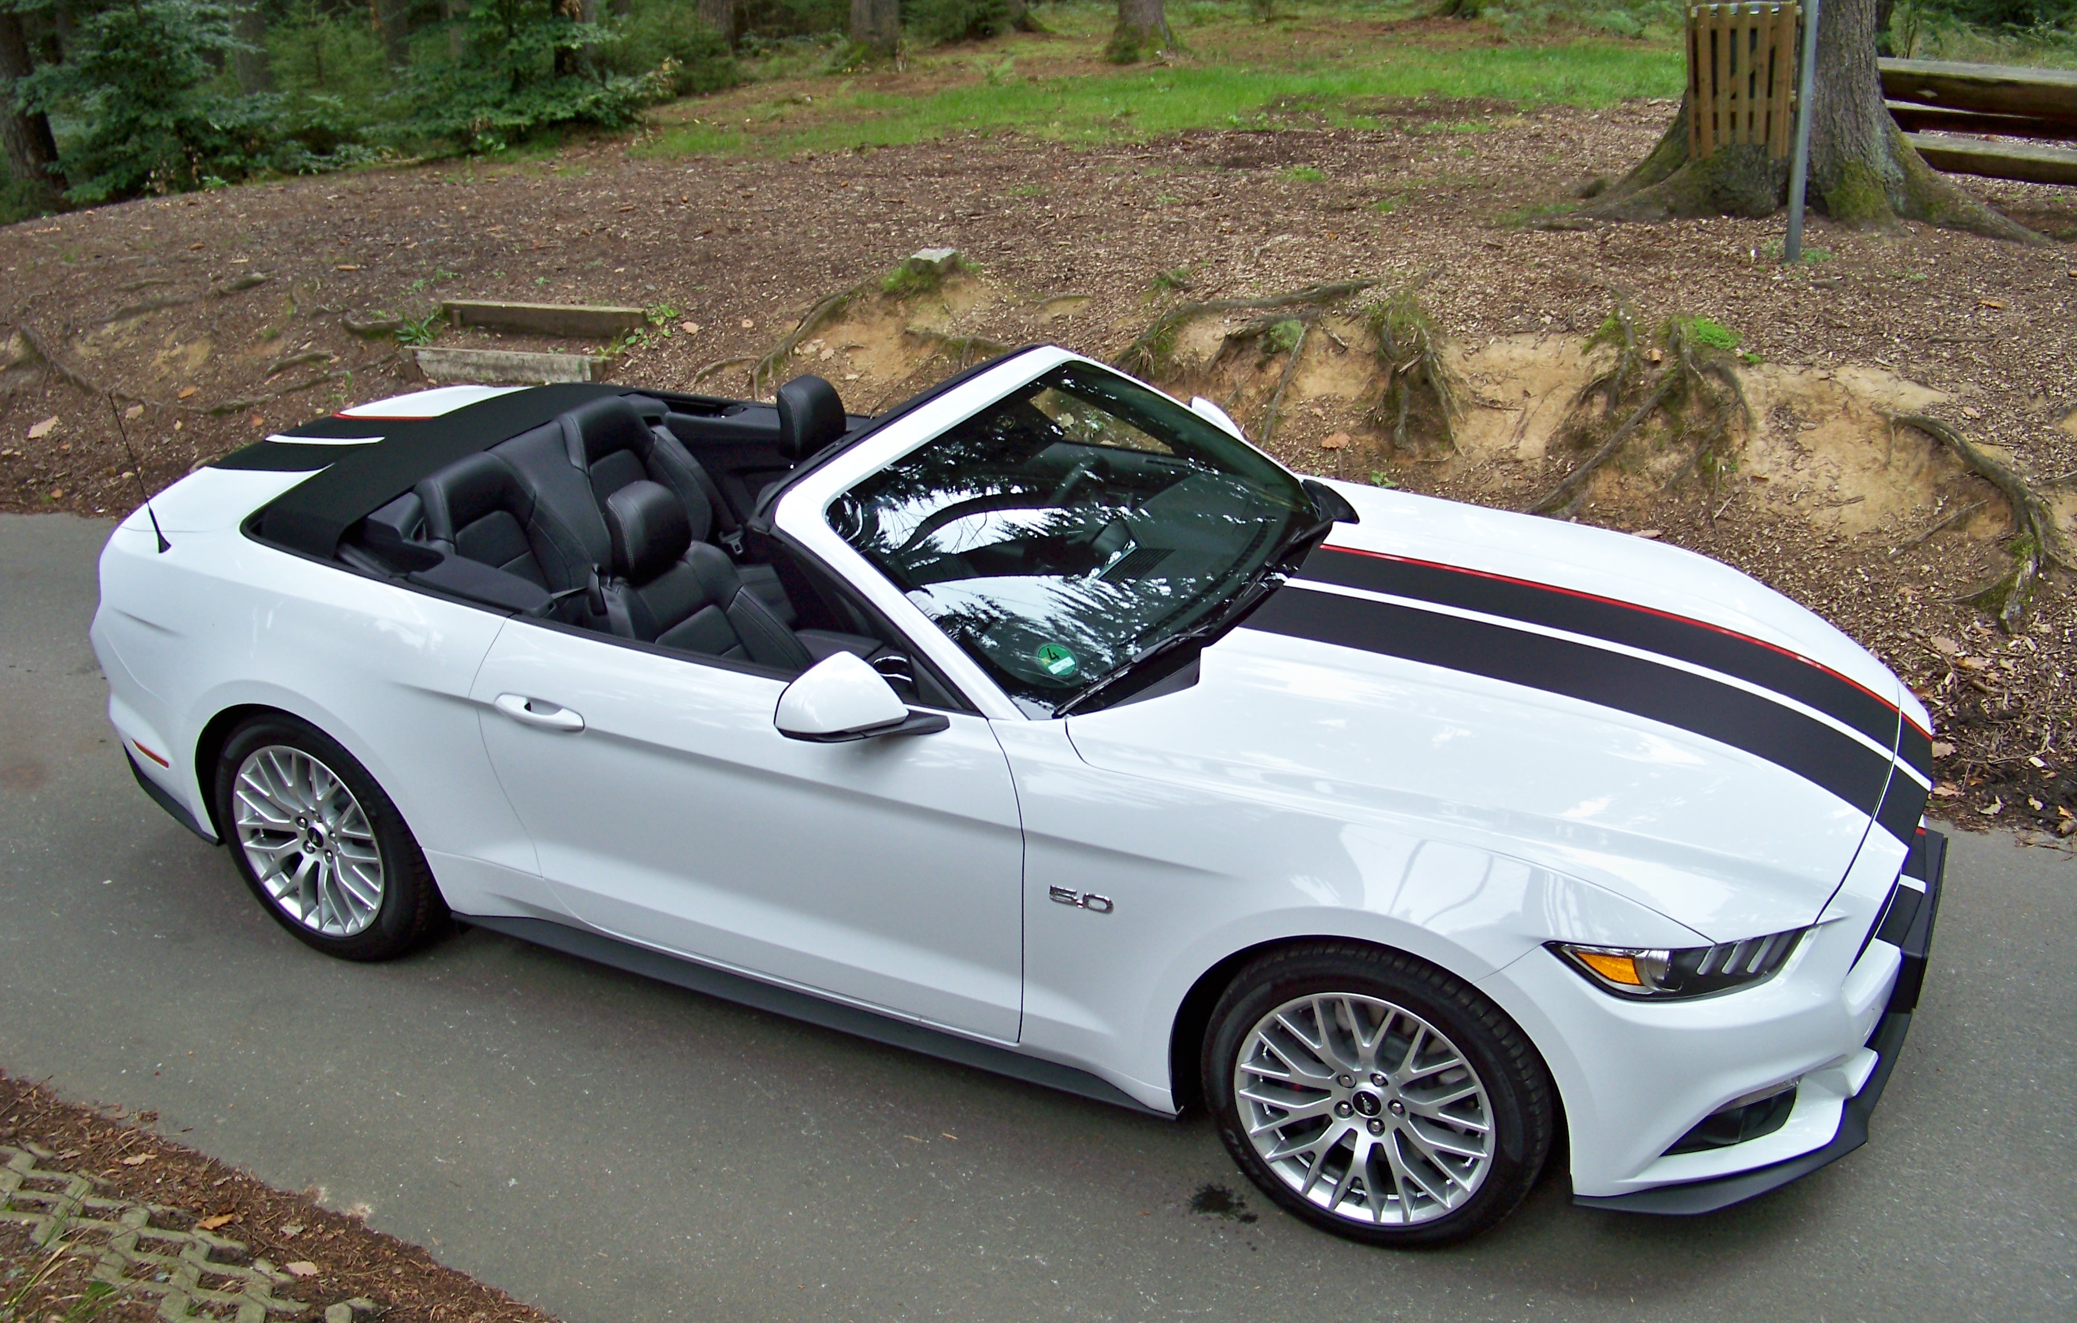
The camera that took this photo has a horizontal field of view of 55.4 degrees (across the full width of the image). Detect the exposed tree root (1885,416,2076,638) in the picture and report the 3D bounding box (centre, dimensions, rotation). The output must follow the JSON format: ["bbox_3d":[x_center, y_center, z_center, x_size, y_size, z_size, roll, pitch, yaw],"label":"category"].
[{"bbox_3d":[2.836,-0.433,6.028,0.540,0.500,0.580,10,26,25],"label":"exposed tree root"}]

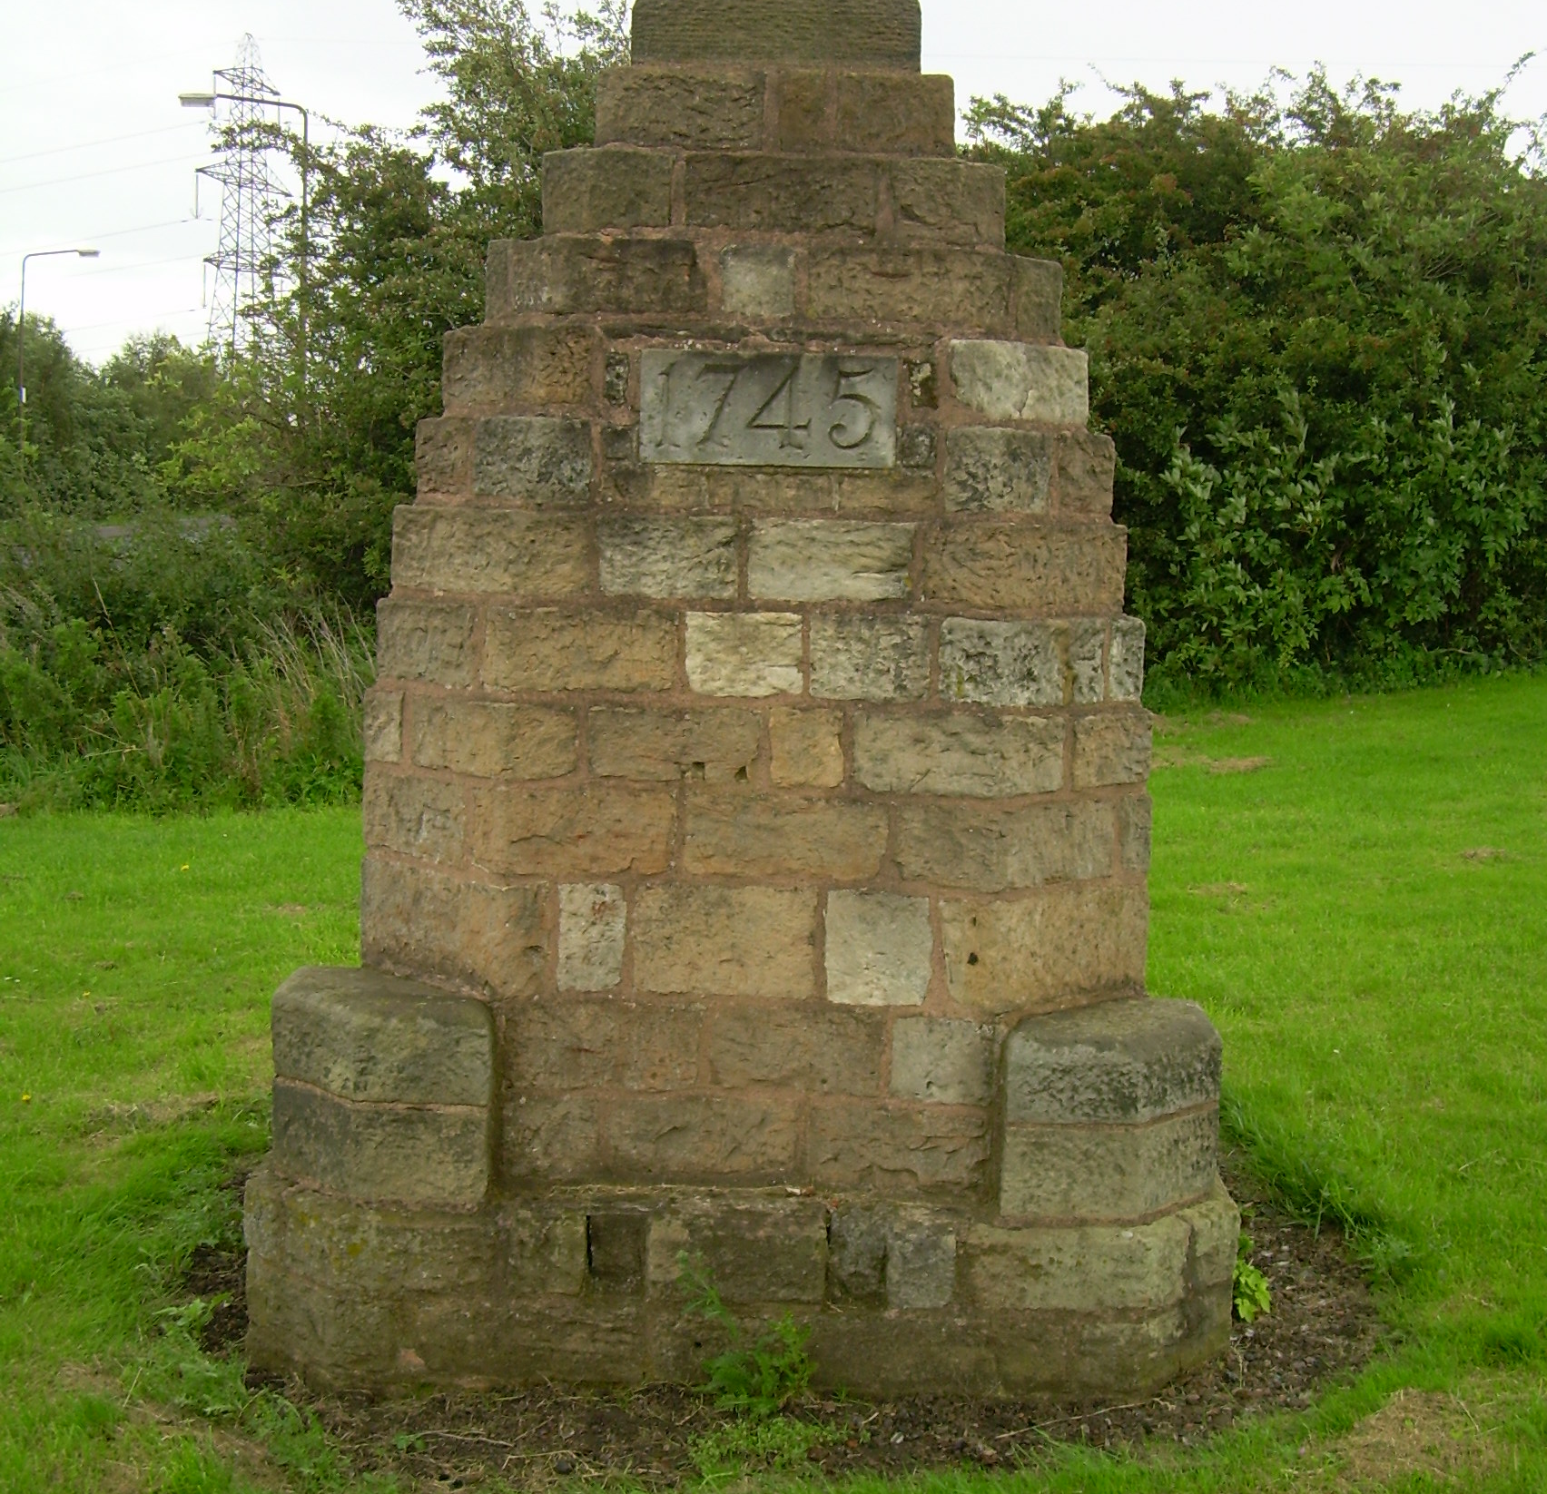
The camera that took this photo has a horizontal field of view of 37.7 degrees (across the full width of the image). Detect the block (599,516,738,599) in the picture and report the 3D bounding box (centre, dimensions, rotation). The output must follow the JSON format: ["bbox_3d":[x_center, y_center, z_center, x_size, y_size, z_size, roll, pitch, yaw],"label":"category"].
[{"bbox_3d":[-0.206,-0.382,4.596,0.275,0.163,0.200,2,4,0],"label":"block"}]

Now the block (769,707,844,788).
[{"bbox_3d":[0.061,-0.008,4.234,0.136,0.149,0.140,2,6,0],"label":"block"}]

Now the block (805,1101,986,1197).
[{"bbox_3d":[0.249,0.792,4.632,0.359,0.184,0.200,2,5,0],"label":"block"}]

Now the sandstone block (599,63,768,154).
[{"bbox_3d":[-0.179,-1.249,4.488,0.331,0.165,0.190,2,6,0],"label":"sandstone block"}]

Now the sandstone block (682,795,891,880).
[{"bbox_3d":[0.023,0.171,4.578,0.398,0.170,0.200,2,4,0],"label":"sandstone block"}]

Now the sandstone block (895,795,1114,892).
[{"bbox_3d":[0.478,0.192,4.626,0.471,0.176,0.300,2,4,0],"label":"sandstone block"}]

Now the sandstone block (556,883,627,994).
[{"bbox_3d":[-0.360,0.371,4.598,0.135,0.216,0.200,2,5,0],"label":"sandstone block"}]

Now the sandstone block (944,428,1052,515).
[{"bbox_3d":[0.429,-0.534,4.414,0.199,0.159,0.190,2,4,1],"label":"sandstone block"}]

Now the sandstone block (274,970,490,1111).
[{"bbox_3d":[-0.774,0.577,4.612,0.473,0.189,0.440,2,4,0],"label":"sandstone block"}]

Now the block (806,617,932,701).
[{"bbox_3d":[0.185,-0.175,4.416,0.228,0.154,0.180,2,4,1],"label":"block"}]

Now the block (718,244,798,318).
[{"bbox_3d":[-0.026,-0.894,4.410,0.145,0.138,0.160,2,4,1],"label":"block"}]

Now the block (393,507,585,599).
[{"bbox_3d":[-0.561,-0.387,4.499,0.427,0.163,0.318,2,4,1],"label":"block"}]

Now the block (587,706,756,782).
[{"bbox_3d":[-0.198,-0.011,4.566,0.333,0.147,0.200,2,5,0],"label":"block"}]

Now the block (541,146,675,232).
[{"bbox_3d":[-0.350,-1.172,4.841,0.288,0.169,0.240,2,4,0],"label":"block"}]

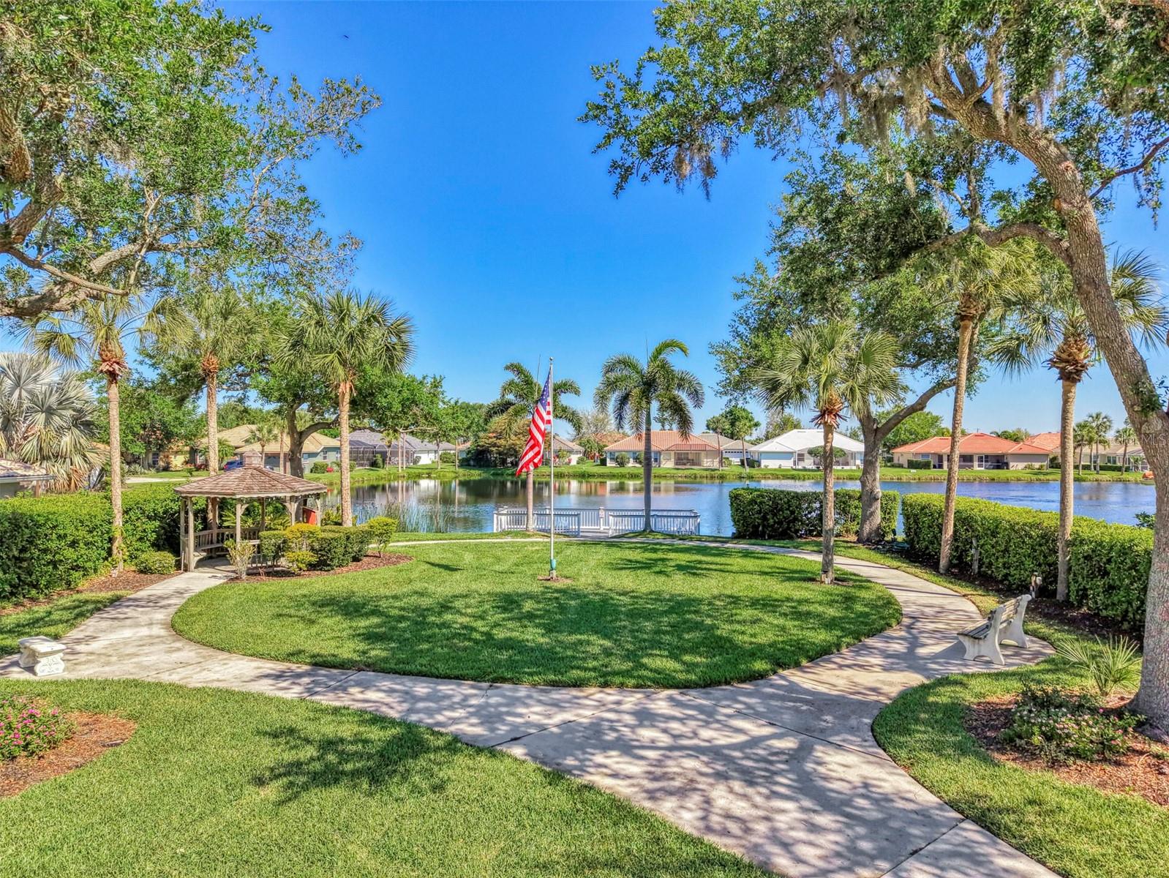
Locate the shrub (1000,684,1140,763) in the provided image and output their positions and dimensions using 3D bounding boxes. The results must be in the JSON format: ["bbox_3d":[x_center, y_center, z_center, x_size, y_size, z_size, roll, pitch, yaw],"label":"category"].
[{"bbox_3d":[5.850,3.390,9.729,1.580,0.560,1.300,0,0,0],"label":"shrub"}]

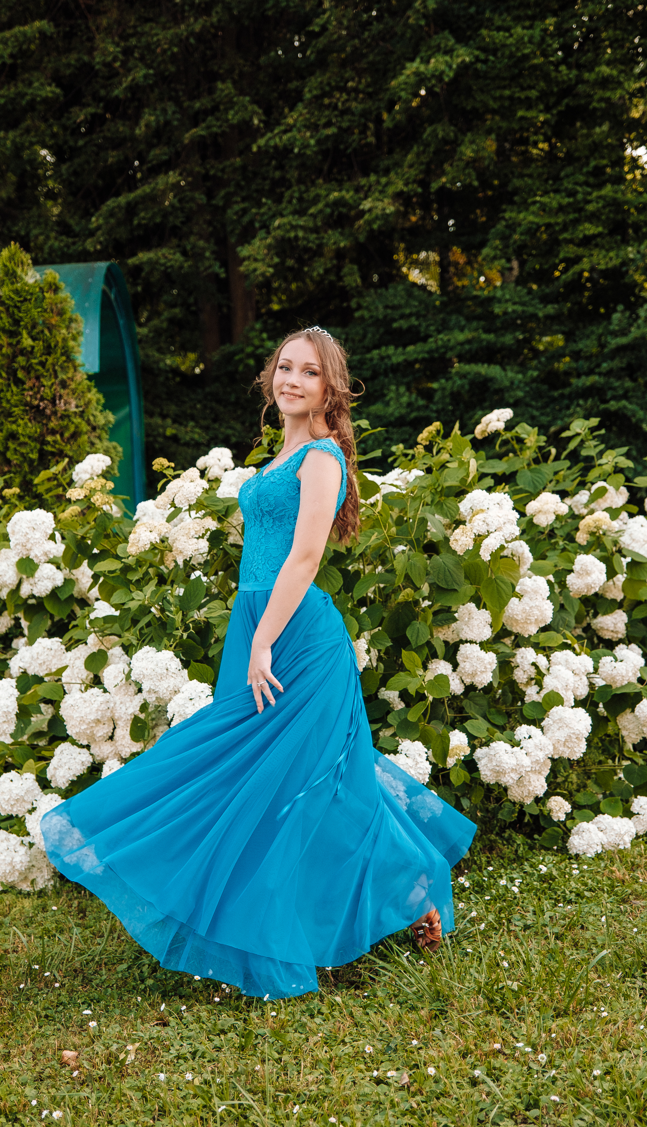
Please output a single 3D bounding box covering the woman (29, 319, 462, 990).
[{"bbox_3d":[-0.201,0.244,4.156,1.080,1.690,0.830,-7,6,-30],"label":"woman"}]

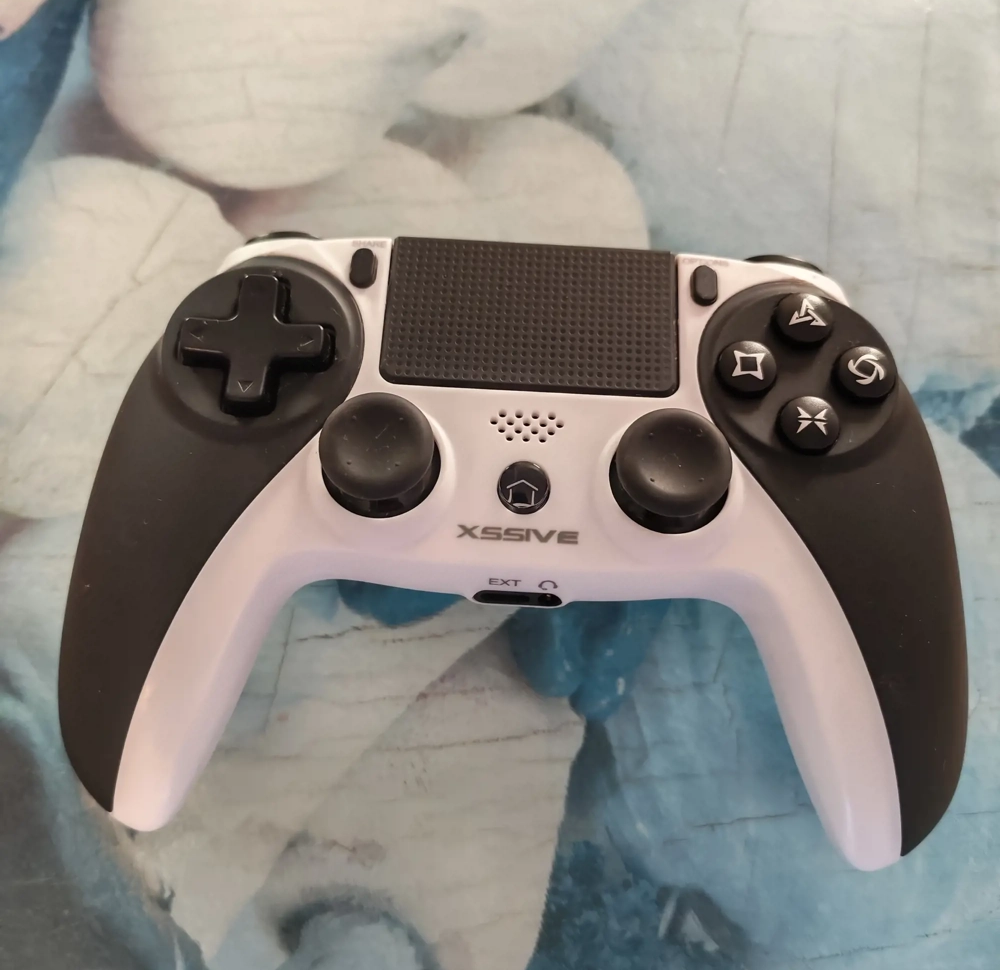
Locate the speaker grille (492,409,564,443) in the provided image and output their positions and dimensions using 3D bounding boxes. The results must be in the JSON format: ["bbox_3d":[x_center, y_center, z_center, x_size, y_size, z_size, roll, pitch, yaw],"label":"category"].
[{"bbox_3d":[0.005,-0.010,0.185,0.013,0.001,0.006,3,69,0],"label":"speaker grille"}]

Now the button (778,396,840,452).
[{"bbox_3d":[0.055,-0.011,0.185,0.010,0.003,0.010,3,69,0],"label":"button"}]

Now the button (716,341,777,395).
[{"bbox_3d":[0.045,-0.022,0.189,0.010,0.003,0.010,3,69,0],"label":"button"}]

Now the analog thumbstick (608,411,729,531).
[{"bbox_3d":[0.029,-0.002,0.179,0.019,0.011,0.019,3,69,0],"label":"analog thumbstick"}]

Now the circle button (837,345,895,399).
[{"bbox_3d":[0.066,-0.021,0.189,0.010,0.003,0.010,3,69,0],"label":"circle button"}]

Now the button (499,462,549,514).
[{"bbox_3d":[0.004,0.000,0.180,0.009,0.002,0.009,3,69,0],"label":"button"}]

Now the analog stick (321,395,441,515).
[{"bbox_3d":[-0.021,-0.005,0.179,0.019,0.011,0.019,3,69,0],"label":"analog stick"}]

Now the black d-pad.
[{"bbox_3d":[-0.045,-0.026,0.189,0.026,0.005,0.026,3,69,0],"label":"black d-pad"}]

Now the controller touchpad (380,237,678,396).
[{"bbox_3d":[0.006,-0.031,0.193,0.054,0.003,0.029,3,69,0],"label":"controller touchpad"}]

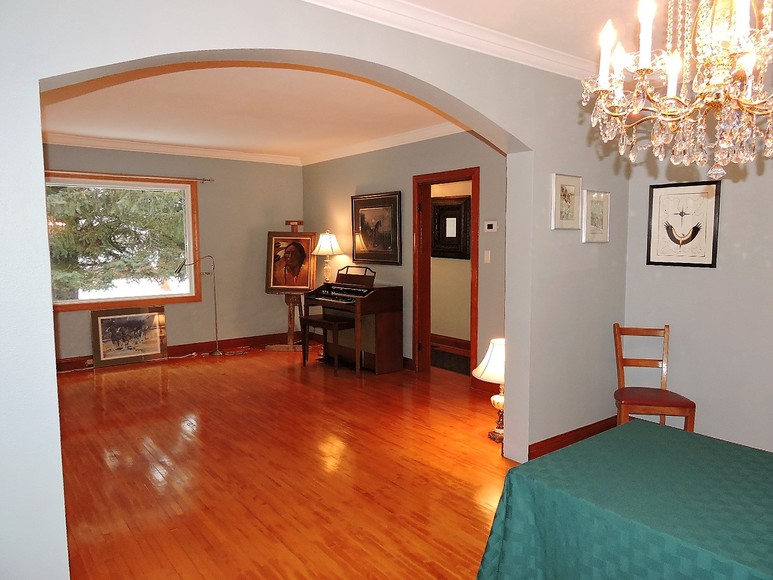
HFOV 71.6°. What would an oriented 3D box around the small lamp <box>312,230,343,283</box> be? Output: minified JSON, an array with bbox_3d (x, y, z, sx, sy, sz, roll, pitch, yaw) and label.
[{"bbox_3d":[-0.719,-0.414,6.530,0.392,0.643,0.392,0,5,0],"label":"small lamp"}]

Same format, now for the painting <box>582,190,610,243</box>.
[{"bbox_3d":[1.429,-0.492,3.644,0.263,0.343,0.020,-4,7,-33],"label":"painting"}]

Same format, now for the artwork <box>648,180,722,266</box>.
[{"bbox_3d":[1.974,-0.433,3.582,0.025,0.550,0.444,-5,7,-38],"label":"artwork"}]

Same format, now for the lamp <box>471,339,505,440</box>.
[{"bbox_3d":[0.884,0.708,3.921,0.498,0.765,0.498,-4,7,-33],"label":"lamp"}]

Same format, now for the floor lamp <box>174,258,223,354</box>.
[{"bbox_3d":[-2.284,0.220,6.590,0.180,1.266,0.608,4,7,41],"label":"floor lamp"}]

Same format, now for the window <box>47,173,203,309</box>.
[{"bbox_3d":[-3.171,-0.545,6.137,2.000,1.502,0.120,-4,7,-33],"label":"window"}]

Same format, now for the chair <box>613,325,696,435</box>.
[{"bbox_3d":[1.697,0.683,3.510,0.440,0.885,0.430,1,6,12],"label":"chair"}]

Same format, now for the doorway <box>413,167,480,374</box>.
[{"bbox_3d":[0.624,-0.116,5.445,0.160,2.120,0.939,-5,7,-38],"label":"doorway"}]

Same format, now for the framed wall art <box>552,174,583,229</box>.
[{"bbox_3d":[1.164,-0.559,3.461,0.263,0.348,0.020,-4,7,-33],"label":"framed wall art"}]

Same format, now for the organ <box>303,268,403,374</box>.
[{"bbox_3d":[-0.414,0.309,6.210,0.601,1.140,1.135,-5,7,-38],"label":"organ"}]

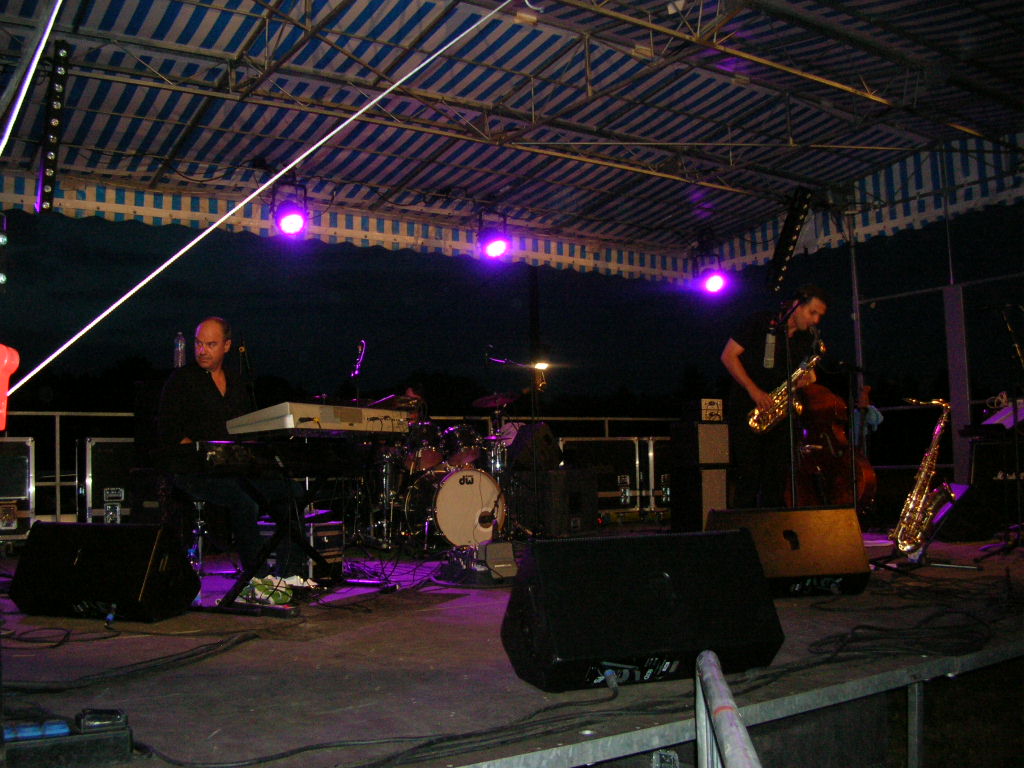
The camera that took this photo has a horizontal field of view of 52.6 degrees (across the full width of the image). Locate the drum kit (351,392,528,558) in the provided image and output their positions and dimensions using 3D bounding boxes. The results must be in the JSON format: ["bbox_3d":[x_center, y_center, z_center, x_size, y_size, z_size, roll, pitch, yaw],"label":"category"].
[{"bbox_3d":[-0.595,0.642,7.866,1.220,1.170,1.100,1,-6,-33],"label":"drum kit"}]

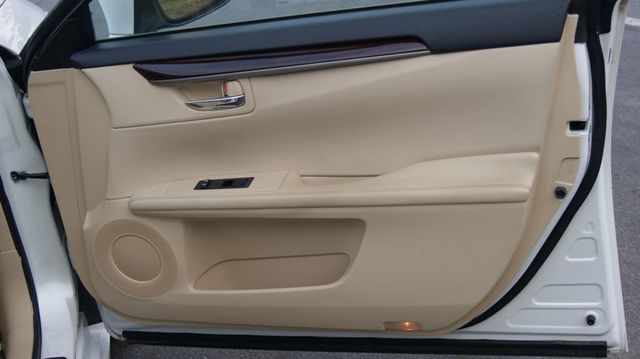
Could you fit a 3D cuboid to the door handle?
[{"bbox_3d":[-0.195,-0.142,1.405,0.108,0.022,0.026,-4,17,8],"label":"door handle"}]

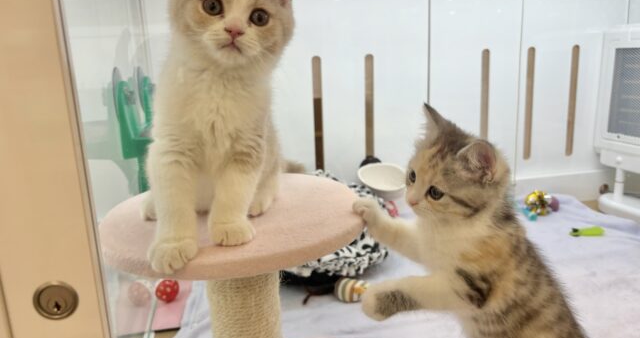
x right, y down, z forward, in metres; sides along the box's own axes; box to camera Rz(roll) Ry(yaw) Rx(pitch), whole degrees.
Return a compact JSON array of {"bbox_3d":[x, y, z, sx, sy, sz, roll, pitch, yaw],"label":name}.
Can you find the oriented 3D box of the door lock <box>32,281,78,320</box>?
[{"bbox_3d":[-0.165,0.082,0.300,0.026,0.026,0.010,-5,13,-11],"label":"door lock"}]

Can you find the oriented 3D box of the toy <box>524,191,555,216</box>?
[{"bbox_3d":[0.561,0.086,1.217,0.074,0.055,0.062,-5,13,-11],"label":"toy"}]

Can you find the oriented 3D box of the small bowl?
[{"bbox_3d":[0.146,0.038,1.121,0.120,0.044,0.120,2,30,-1],"label":"small bowl"}]

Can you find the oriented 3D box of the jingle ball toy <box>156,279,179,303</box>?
[{"bbox_3d":[-0.275,0.221,0.866,0.044,0.044,0.044,-5,13,-11],"label":"jingle ball toy"}]

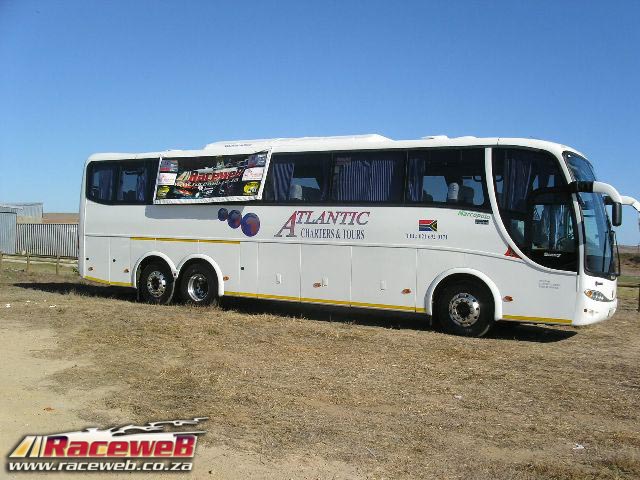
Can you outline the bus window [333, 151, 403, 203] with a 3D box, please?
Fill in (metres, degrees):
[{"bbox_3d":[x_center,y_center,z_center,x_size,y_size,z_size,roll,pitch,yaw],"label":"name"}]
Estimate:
[{"bbox_3d":[0.932,-1.209,13.808,1.550,1.000,0.070,2,3,31],"label":"bus window"}]

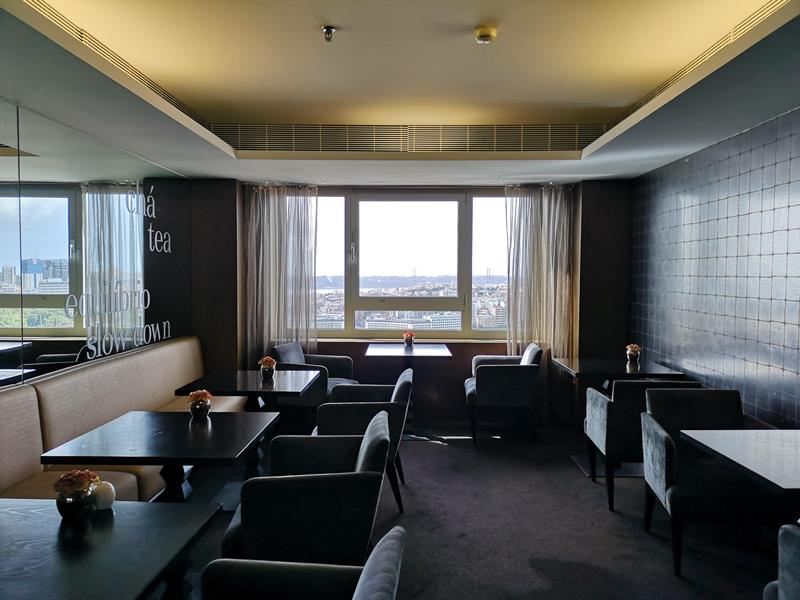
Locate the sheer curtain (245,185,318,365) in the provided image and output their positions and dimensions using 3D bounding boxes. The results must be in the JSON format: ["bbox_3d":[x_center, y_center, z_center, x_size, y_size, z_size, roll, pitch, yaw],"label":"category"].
[{"bbox_3d":[-1.114,0.026,5.905,0.710,2.200,0.130,0,3,1],"label":"sheer curtain"}]

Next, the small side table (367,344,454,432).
[{"bbox_3d":[0.075,0.816,5.583,0.735,0.740,0.760,0,3,1],"label":"small side table"}]

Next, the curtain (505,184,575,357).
[{"bbox_3d":[1.250,0.079,5.572,0.643,2.213,0.129,0,3,1],"label":"curtain"}]

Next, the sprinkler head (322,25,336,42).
[{"bbox_3d":[-0.332,-1.265,2.964,0.060,0.070,0.060,0,3,1],"label":"sprinkler head"}]

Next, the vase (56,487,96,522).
[{"bbox_3d":[-0.919,0.569,1.775,0.112,0.094,0.112,0,3,1],"label":"vase"}]

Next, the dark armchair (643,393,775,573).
[{"bbox_3d":[1.605,0.908,3.203,0.590,0.785,0.640,0,3,1],"label":"dark armchair"}]

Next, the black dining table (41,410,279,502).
[{"bbox_3d":[-0.974,0.943,2.729,0.740,0.740,0.765,0,3,1],"label":"black dining table"}]

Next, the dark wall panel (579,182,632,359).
[{"bbox_3d":[1.846,0.057,5.687,0.460,2.260,0.100,0,3,1],"label":"dark wall panel"}]

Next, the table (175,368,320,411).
[{"bbox_3d":[-0.915,0.874,3.936,0.713,0.748,0.747,0,3,1],"label":"table"}]

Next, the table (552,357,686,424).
[{"bbox_3d":[1.572,0.858,4.606,0.738,0.748,0.747,0,3,1],"label":"table"}]

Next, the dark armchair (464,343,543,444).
[{"bbox_3d":[0.853,0.795,5.364,0.624,0.797,0.564,0,3,1],"label":"dark armchair"}]

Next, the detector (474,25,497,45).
[{"bbox_3d":[0.388,-1.203,2.828,0.101,0.054,0.101,0,3,1],"label":"detector"}]

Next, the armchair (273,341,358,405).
[{"bbox_3d":[-0.718,0.788,5.291,0.624,0.797,0.564,1,3,19],"label":"armchair"}]

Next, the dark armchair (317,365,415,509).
[{"bbox_3d":[-0.243,0.867,3.960,0.635,0.785,0.590,0,3,1],"label":"dark armchair"}]

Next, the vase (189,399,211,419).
[{"bbox_3d":[-0.951,0.503,2.933,0.096,0.083,0.096,0,3,1],"label":"vase"}]

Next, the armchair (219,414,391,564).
[{"bbox_3d":[-0.362,0.910,2.654,0.643,0.797,0.564,0,3,-2],"label":"armchair"}]

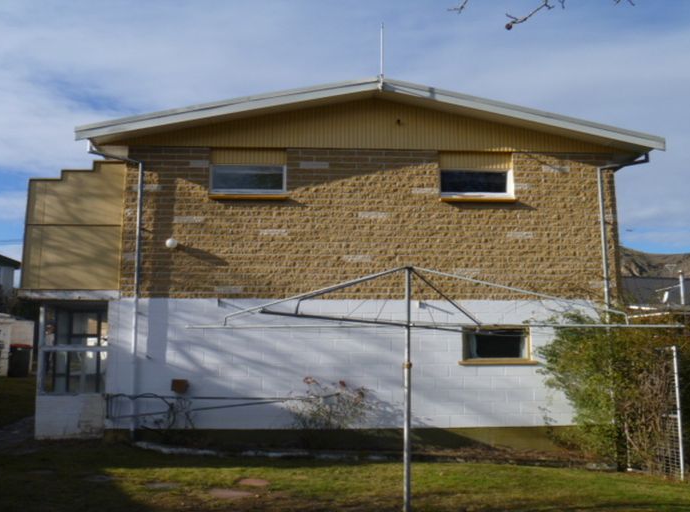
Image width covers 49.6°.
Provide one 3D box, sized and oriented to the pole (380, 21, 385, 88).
[{"bbox_3d":[0.607,-3.289,12.247,0.050,1.140,0.050,0,-9,-4],"label":"pole"}]

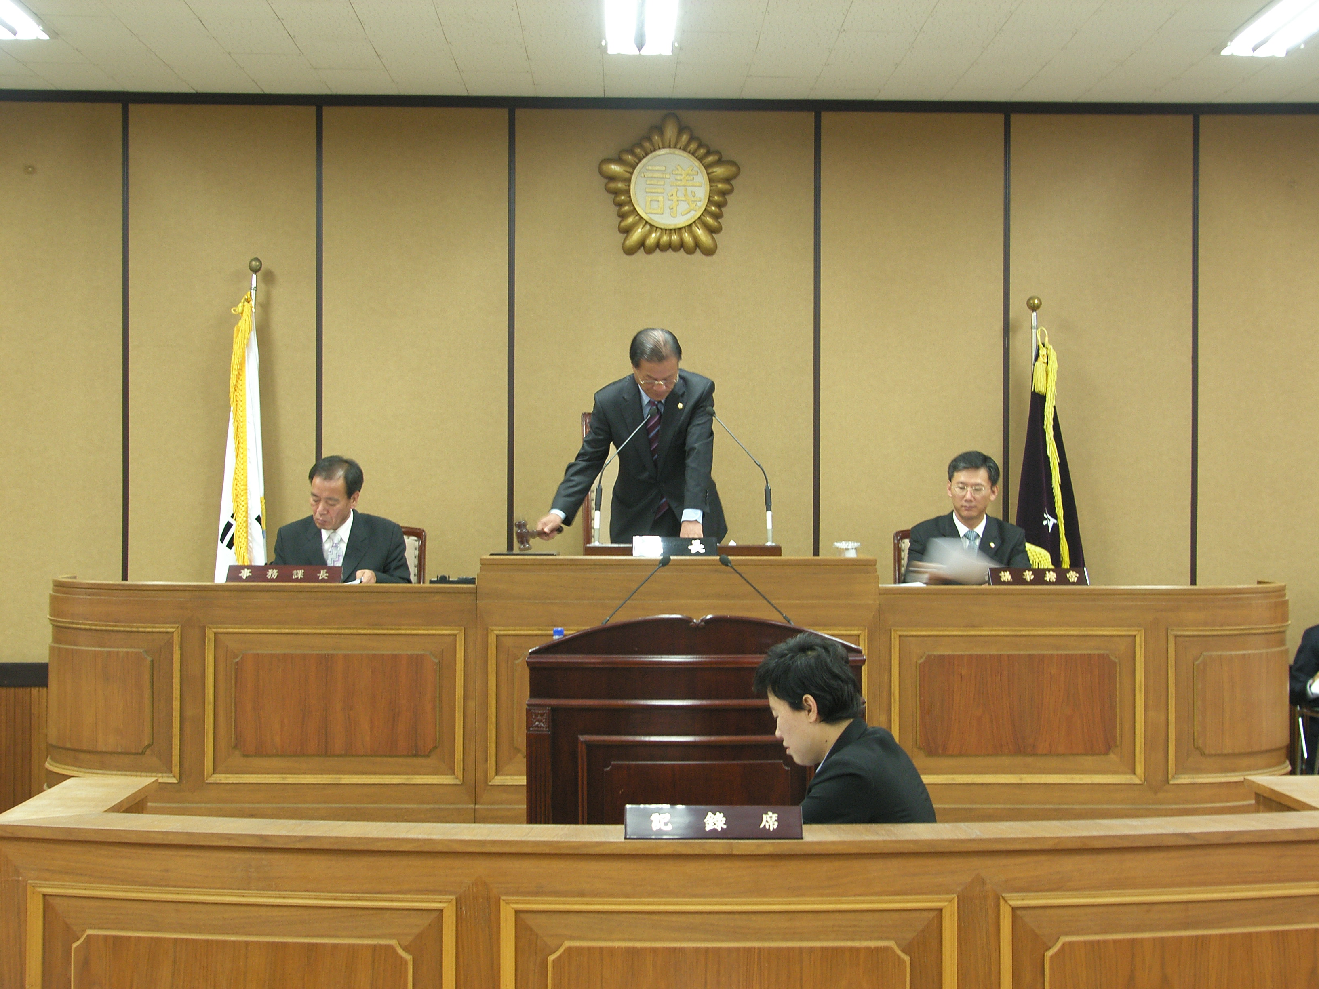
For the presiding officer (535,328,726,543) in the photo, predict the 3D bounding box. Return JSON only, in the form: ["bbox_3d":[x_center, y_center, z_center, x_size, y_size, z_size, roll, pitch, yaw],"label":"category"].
[{"bbox_3d":[-0.100,0.184,7.500,0.680,1.560,0.650,0,0,0],"label":"presiding officer"}]

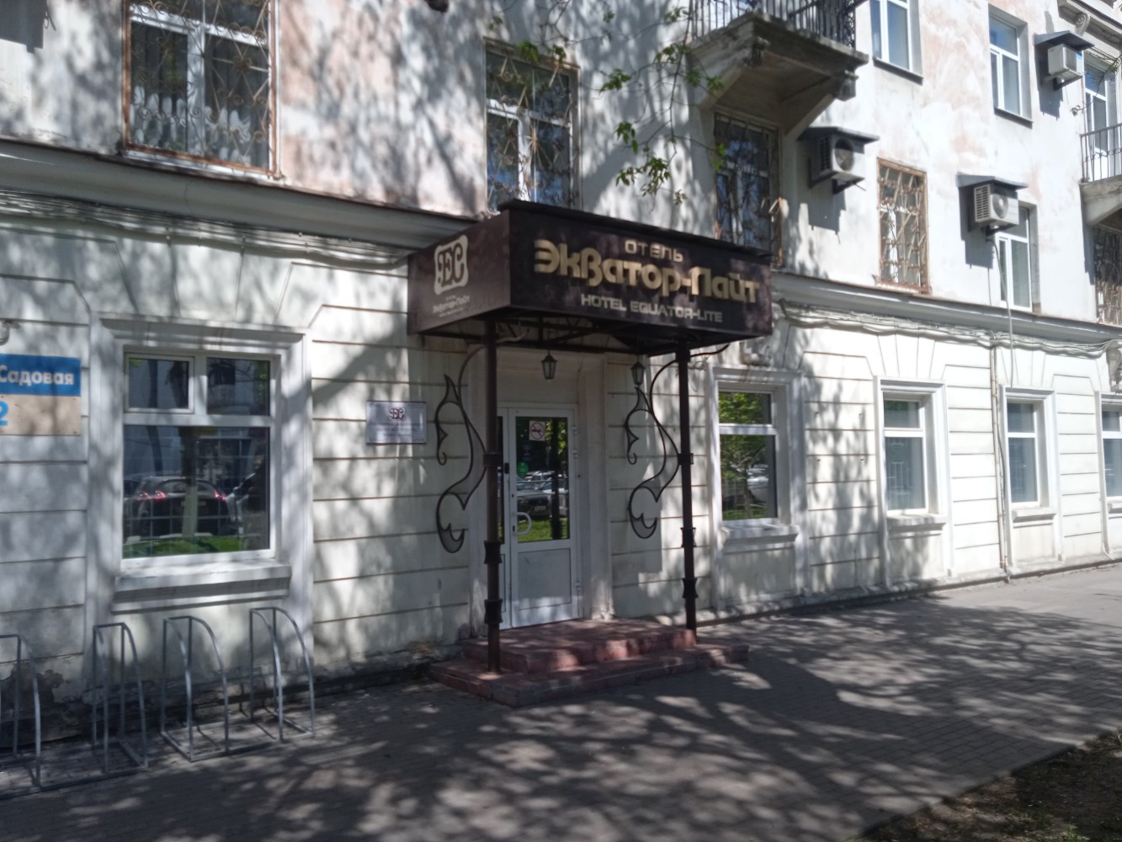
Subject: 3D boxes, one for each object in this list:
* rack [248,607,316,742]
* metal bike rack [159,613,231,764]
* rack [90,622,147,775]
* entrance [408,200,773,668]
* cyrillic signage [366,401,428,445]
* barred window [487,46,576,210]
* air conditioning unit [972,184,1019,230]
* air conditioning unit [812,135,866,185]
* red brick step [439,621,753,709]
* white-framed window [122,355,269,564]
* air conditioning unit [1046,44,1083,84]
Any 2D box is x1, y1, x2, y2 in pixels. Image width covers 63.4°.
[{"bbox_3d":[-2.034,1.802,6.543,0.220,0.791,0.837,1,-5,-35],"label":"rack"},{"bbox_3d":[-2.519,1.792,6.201,0.220,0.791,0.837,1,-5,-35],"label":"metal bike rack"},{"bbox_3d":[-2.903,1.784,5.931,0.215,0.791,0.837,1,-5,-35],"label":"rack"},{"bbox_3d":[0.314,0.243,8.565,2.968,3.741,1.890,1,-5,-35],"label":"entrance"},{"bbox_3d":[-1.490,0.015,8.301,0.585,0.381,0.019,1,-5,-35],"label":"cyrillic signage"},{"bbox_3d":[-0.281,-2.905,9.468,1.174,1.790,0.130,1,-5,-35],"label":"barred window"},{"bbox_3d":[6.727,-3.316,14.029,0.803,0.541,0.249,1,-5,-35],"label":"air conditioning unit"},{"bbox_3d":[3.660,-3.430,11.856,0.658,0.501,0.214,1,-5,-35],"label":"air conditioning unit"},{"bbox_3d":[0.205,2.108,8.252,2.601,0.230,1.706,1,-5,-35],"label":"red brick step"},{"bbox_3d":[-2.961,0.296,7.481,1.186,1.660,0.099,1,-5,-35],"label":"white-framed window"},{"bbox_3d":[8.736,-6.179,15.696,0.662,0.425,0.256,1,-5,-35],"label":"air conditioning unit"}]

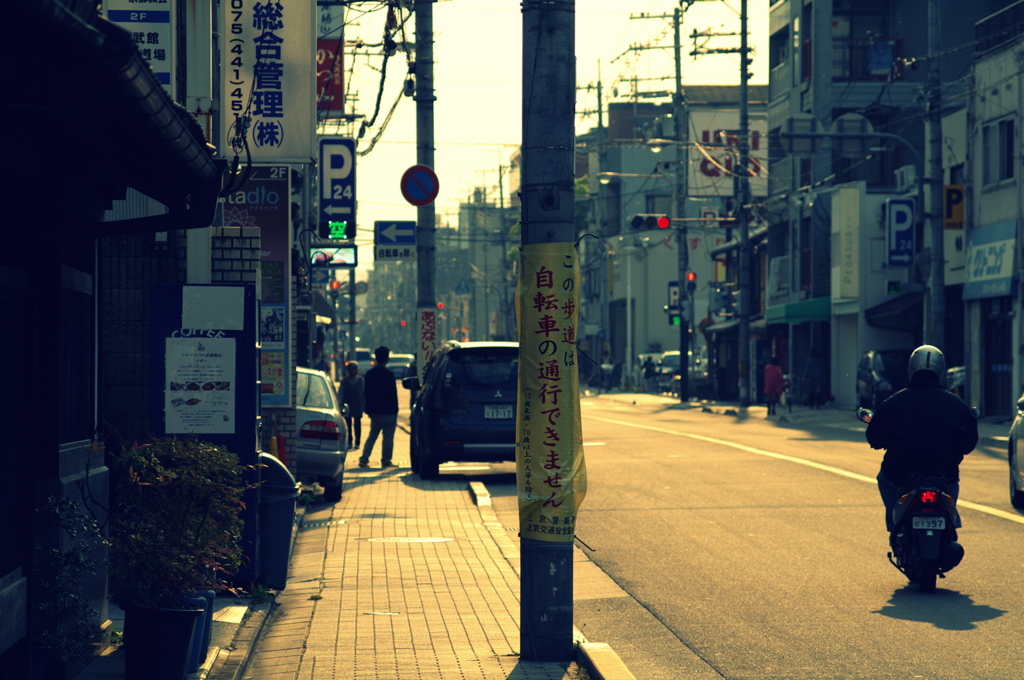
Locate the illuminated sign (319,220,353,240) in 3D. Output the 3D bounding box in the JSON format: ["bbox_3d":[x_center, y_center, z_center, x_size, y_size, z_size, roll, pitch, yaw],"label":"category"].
[{"bbox_3d":[-2.400,-1.511,61.000,0.500,0.310,0.200,0,0,-2],"label":"illuminated sign"}]

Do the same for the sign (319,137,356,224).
[{"bbox_3d":[-2.736,-2.386,70.000,0.600,1.600,0.200,0,0,-2],"label":"sign"}]

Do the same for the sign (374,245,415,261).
[{"bbox_3d":[-1.691,-1.265,65.000,0.600,0.225,0.050,0,0,-14],"label":"sign"}]

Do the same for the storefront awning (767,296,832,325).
[{"bbox_3d":[8.258,-0.795,129.000,0.850,0.680,10.500,0,0,-2],"label":"storefront awning"}]

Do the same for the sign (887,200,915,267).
[{"bbox_3d":[8.820,-2.423,101.000,0.600,1.540,0.220,0,0,-5],"label":"sign"}]

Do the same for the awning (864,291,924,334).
[{"bbox_3d":[8.190,-0.610,95.500,0.950,0.870,3.400,0,0,-2],"label":"awning"}]

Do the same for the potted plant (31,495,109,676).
[{"bbox_3d":[-2.054,1.172,20.700,0.380,0.900,0.380,0,0,2],"label":"potted plant"}]

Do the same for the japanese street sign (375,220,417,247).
[{"bbox_3d":[-1.686,-1.552,65.000,0.600,0.350,0.050,0,0,-14],"label":"japanese street sign"}]

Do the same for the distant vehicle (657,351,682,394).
[{"bbox_3d":[7.002,1.370,191.000,1.650,1.860,4.200,0,0,-5],"label":"distant vehicle"}]

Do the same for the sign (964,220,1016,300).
[{"bbox_3d":[8.953,-1.470,83.500,0.280,1.360,5.800,0,0,-2],"label":"sign"}]

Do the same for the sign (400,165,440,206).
[{"bbox_3d":[-1.335,-2.246,65.000,0.600,0.600,0.050,0,0,-14],"label":"sign"}]

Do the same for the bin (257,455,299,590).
[{"bbox_3d":[-1.566,1.136,28.000,0.450,0.860,0.450,0,0,0],"label":"bin"}]

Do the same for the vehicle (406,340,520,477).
[{"bbox_3d":[-0.240,0.820,54.400,1.800,1.680,4.600,0,0,-2],"label":"vehicle"}]

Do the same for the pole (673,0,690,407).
[{"bbox_3d":[5.587,-4.433,147.000,0.360,13.000,0.360,-1,0,2],"label":"pole"}]

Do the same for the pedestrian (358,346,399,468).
[{"bbox_3d":[-1.804,0.902,60.500,0.530,1.650,0.380,0,0,3],"label":"pedestrian"}]

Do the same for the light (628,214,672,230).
[{"bbox_3d":[3.991,-3.398,129.000,1.250,0.450,0.360,0,0,1],"label":"light"}]

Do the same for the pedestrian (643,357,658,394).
[{"bbox_3d":[6.086,1.516,196.000,0.550,1.630,0.420,0,0,23],"label":"pedestrian"}]

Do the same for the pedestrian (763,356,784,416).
[{"bbox_3d":[6.801,1.209,116.000,0.500,1.520,0.400,0,0,3],"label":"pedestrian"}]

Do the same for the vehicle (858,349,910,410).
[{"bbox_3d":[9.311,0.860,108.000,1.670,1.520,4.000,0,0,-2],"label":"vehicle"}]

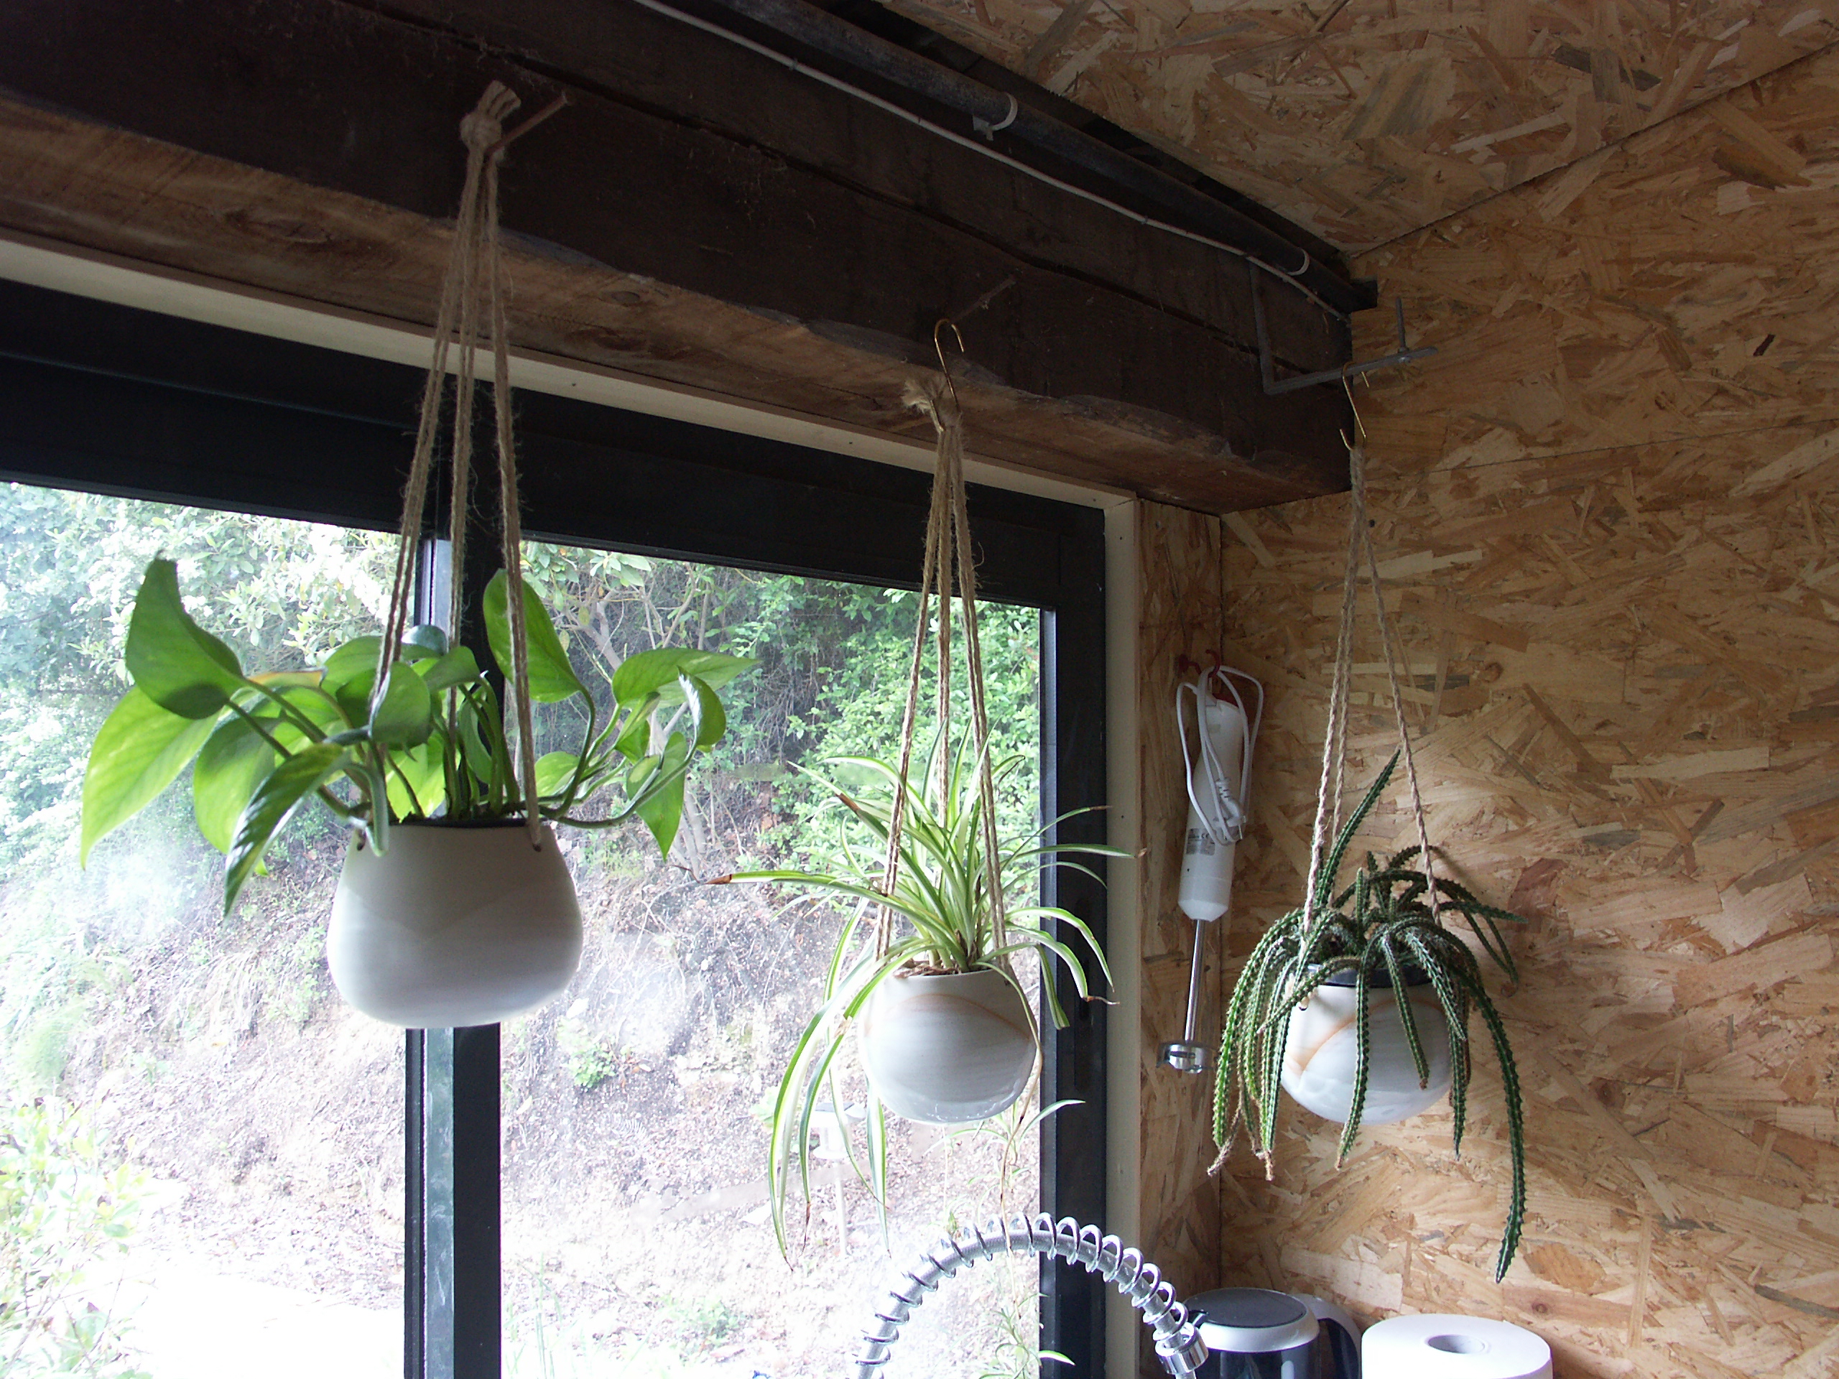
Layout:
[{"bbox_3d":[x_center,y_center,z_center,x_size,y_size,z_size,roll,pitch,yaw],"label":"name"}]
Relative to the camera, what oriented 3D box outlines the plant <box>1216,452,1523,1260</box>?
[{"bbox_3d":[0.387,0.142,1.284,0.256,0.712,0.250,-1,-4,8],"label":"plant"}]

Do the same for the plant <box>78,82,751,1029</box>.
[{"bbox_3d":[-0.258,-0.075,0.777,0.324,0.491,0.260,1,-4,-9],"label":"plant"}]

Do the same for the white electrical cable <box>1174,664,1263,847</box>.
[{"bbox_3d":[0.302,0.067,1.500,0.050,0.178,0.075,-4,-5,45],"label":"white electrical cable"}]

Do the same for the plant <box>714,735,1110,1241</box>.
[{"bbox_3d":[-0.001,0.208,1.014,0.262,0.343,0.260,0,-4,1],"label":"plant"}]

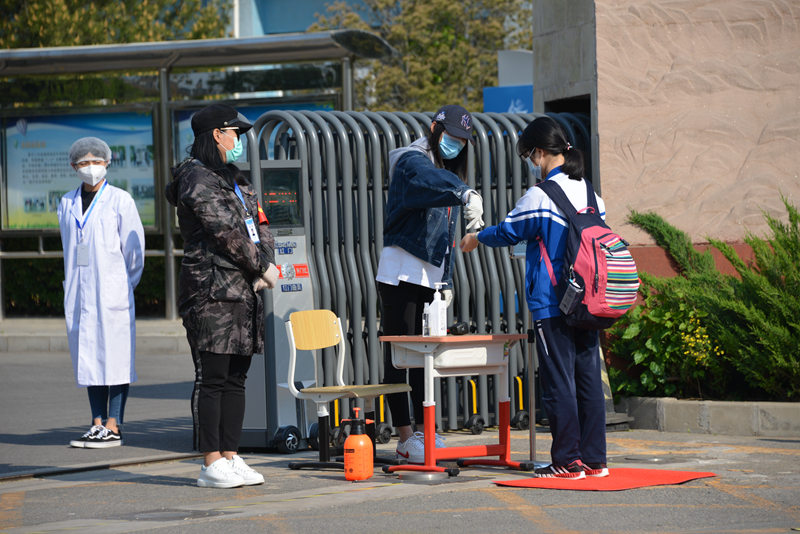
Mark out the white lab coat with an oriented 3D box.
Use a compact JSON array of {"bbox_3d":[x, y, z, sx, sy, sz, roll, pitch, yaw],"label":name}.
[{"bbox_3d":[-1.556,0.086,19.630,0.440,1.070,0.300,-1,1,25],"label":"white lab coat"}]

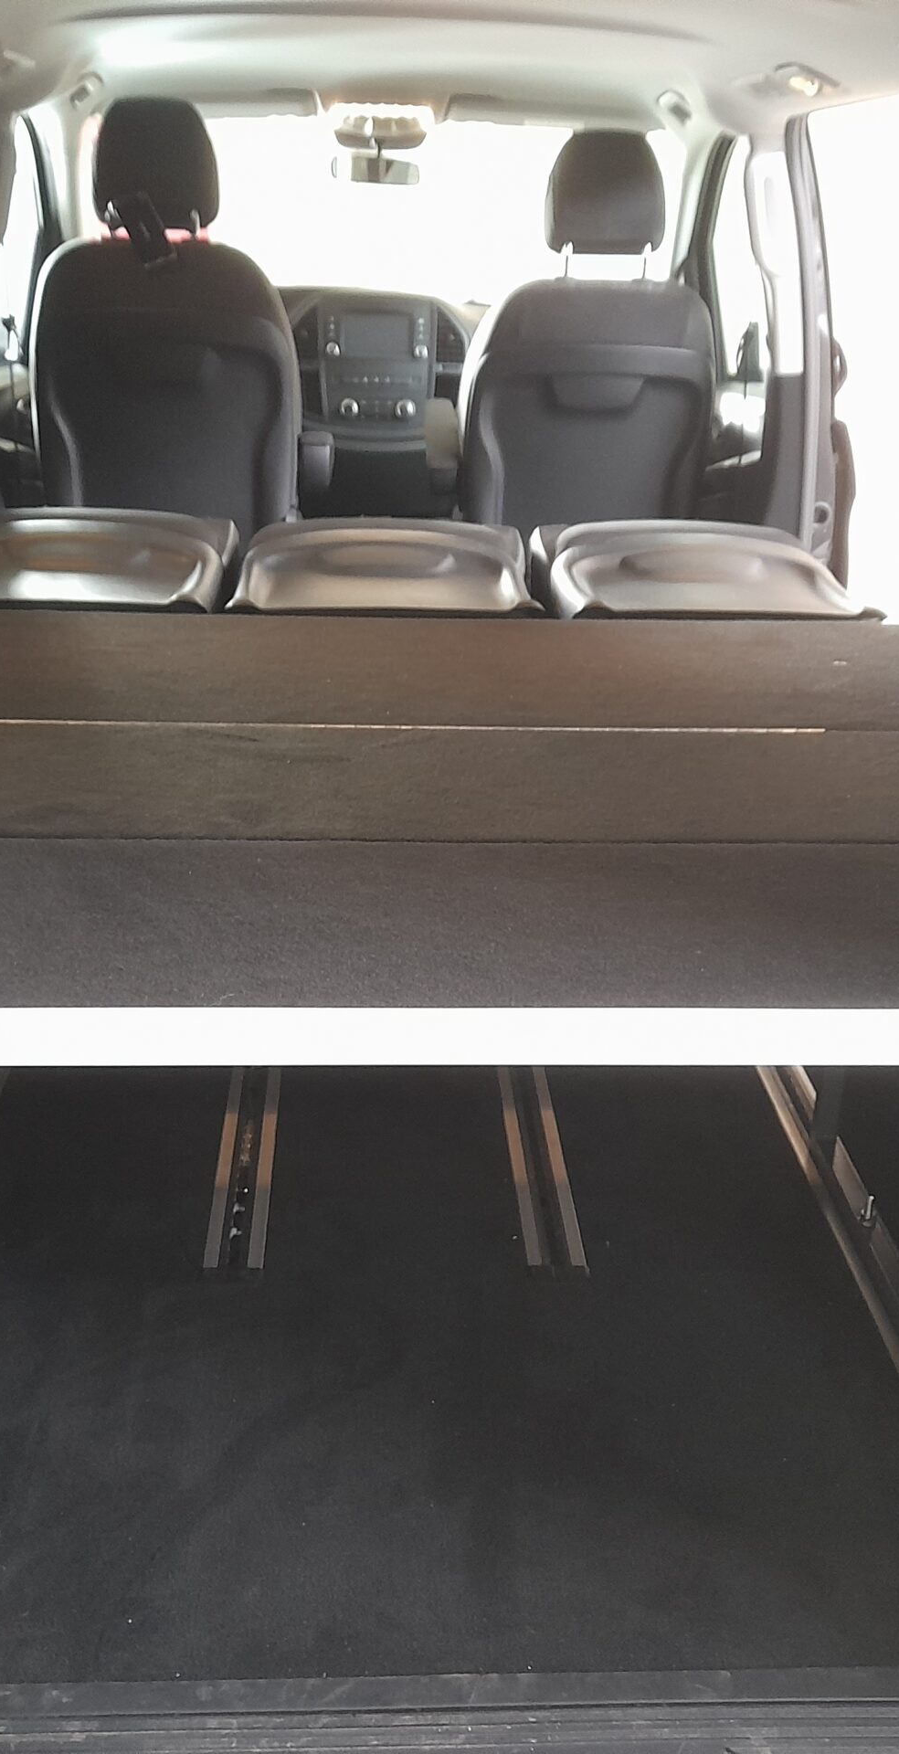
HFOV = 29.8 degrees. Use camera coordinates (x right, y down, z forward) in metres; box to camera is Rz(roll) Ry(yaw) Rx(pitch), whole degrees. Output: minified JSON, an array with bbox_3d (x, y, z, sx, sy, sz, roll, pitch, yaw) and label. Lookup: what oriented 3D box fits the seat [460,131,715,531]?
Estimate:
[{"bbox_3d":[0.291,-1.119,3.944,0.540,1.120,0.700,0,21,-3],"label":"seat"}]

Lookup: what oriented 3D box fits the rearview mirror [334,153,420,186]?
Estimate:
[{"bbox_3d":[-0.177,-1.737,4.149,0.215,0.075,0.050,4,22,7],"label":"rearview mirror"}]

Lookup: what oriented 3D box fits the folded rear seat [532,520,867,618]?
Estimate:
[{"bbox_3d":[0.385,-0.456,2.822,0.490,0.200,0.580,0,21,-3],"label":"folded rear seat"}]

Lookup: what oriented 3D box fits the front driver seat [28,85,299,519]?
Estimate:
[{"bbox_3d":[-0.599,-1.077,3.719,0.540,1.150,0.700,0,21,-3],"label":"front driver seat"}]

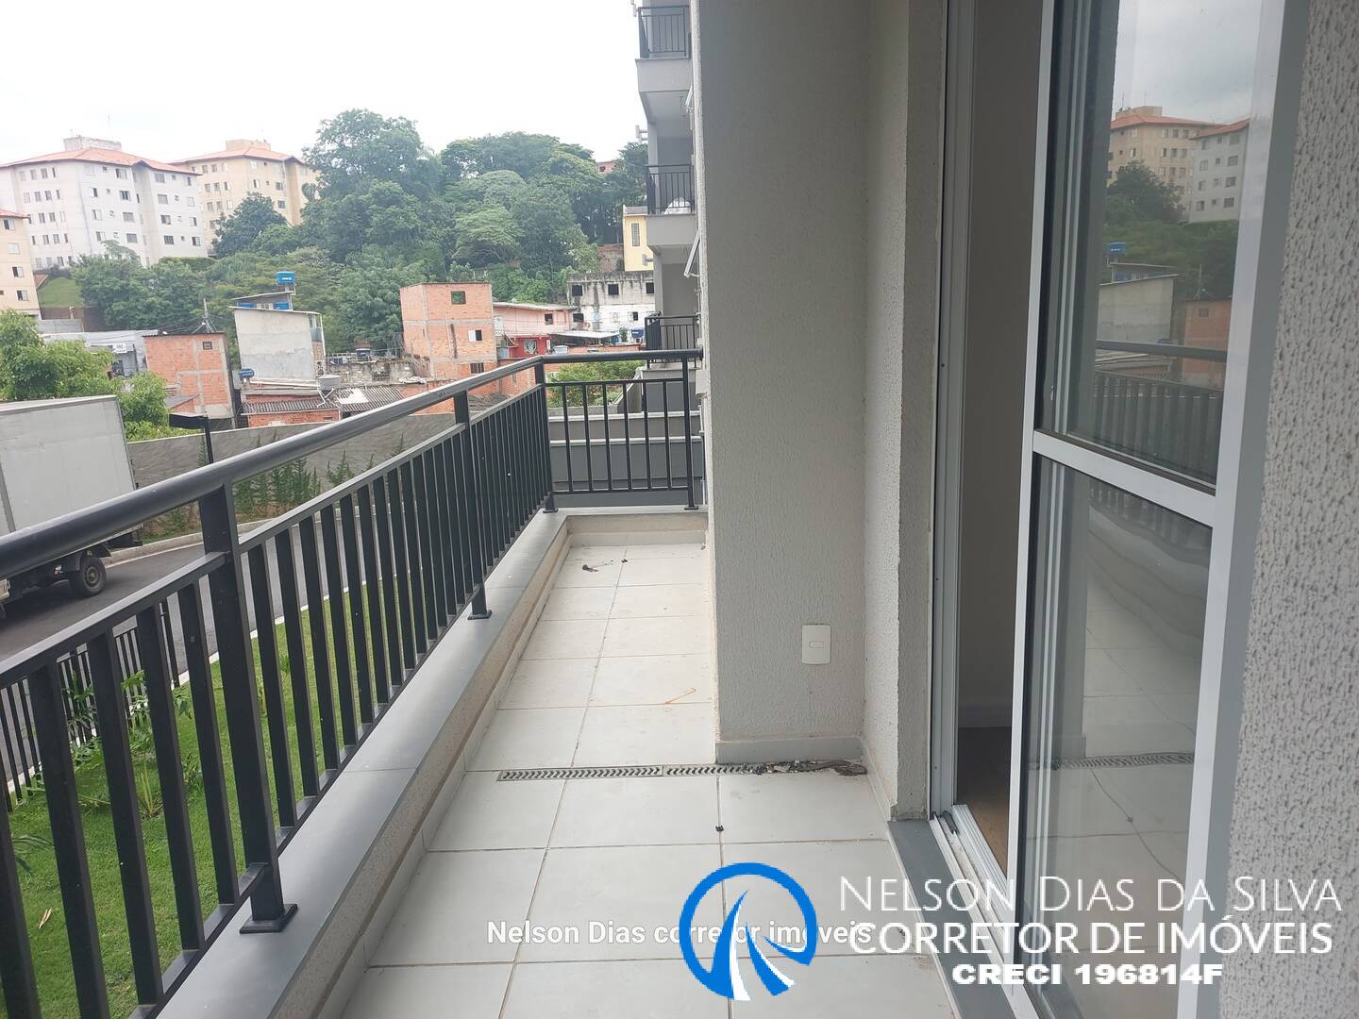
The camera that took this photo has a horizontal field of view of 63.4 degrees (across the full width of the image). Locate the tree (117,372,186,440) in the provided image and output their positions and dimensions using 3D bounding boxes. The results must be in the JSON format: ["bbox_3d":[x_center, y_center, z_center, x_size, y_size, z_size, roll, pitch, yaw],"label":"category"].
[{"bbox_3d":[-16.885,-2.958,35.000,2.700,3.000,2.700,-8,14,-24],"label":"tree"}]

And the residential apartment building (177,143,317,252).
[{"bbox_3d":[-65.653,-47.216,166.000,17.000,15.500,20.000,2,13,19],"label":"residential apartment building"}]

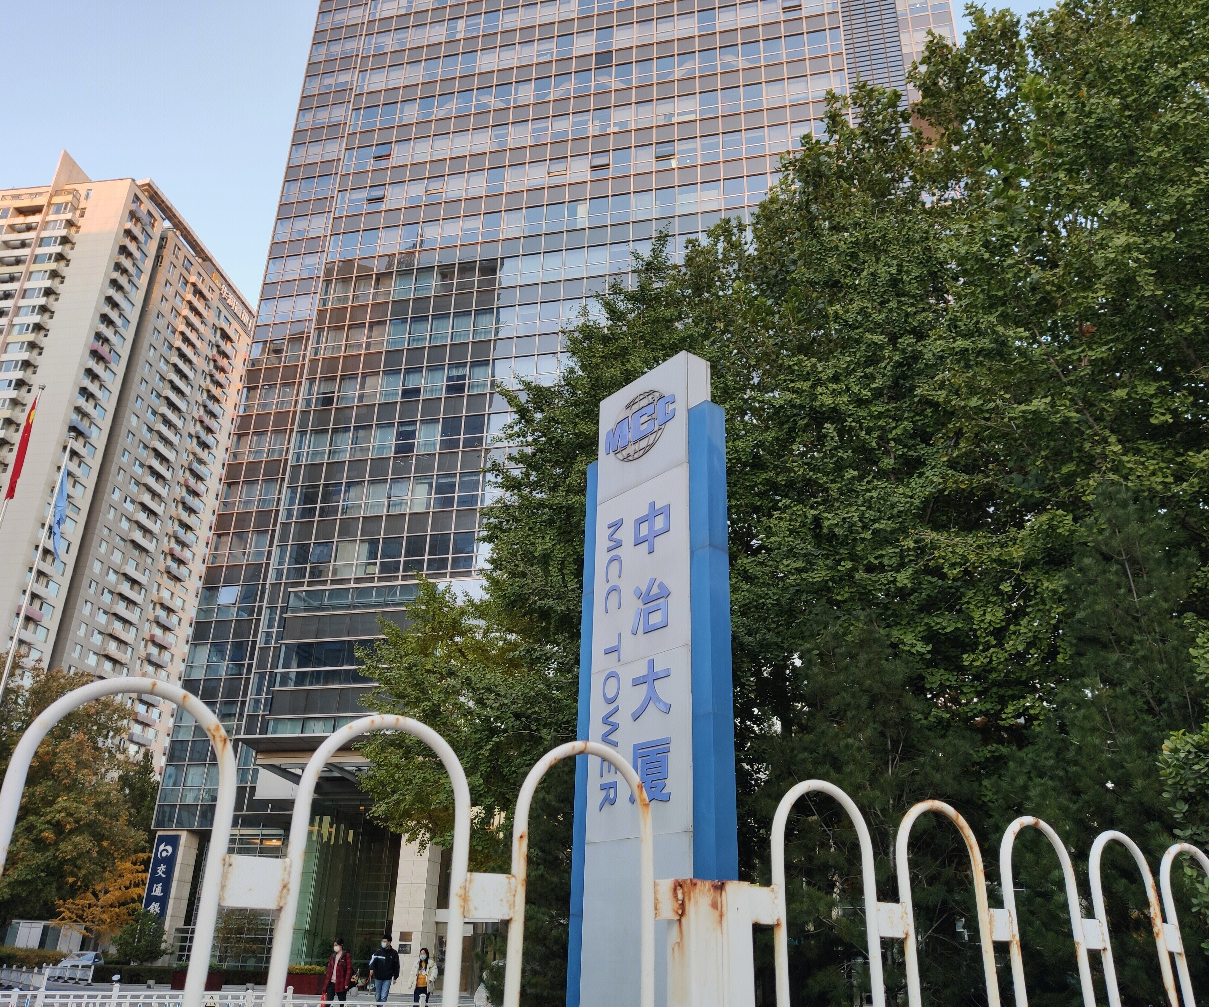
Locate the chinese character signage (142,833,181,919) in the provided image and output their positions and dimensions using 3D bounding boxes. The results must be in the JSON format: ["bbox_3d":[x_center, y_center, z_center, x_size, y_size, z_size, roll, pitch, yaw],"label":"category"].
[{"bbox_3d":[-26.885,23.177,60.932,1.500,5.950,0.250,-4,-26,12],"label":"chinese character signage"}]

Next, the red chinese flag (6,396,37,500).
[{"bbox_3d":[-15.148,-1.466,26.295,0.280,3.020,0.280,17,-29,-30],"label":"red chinese flag"}]

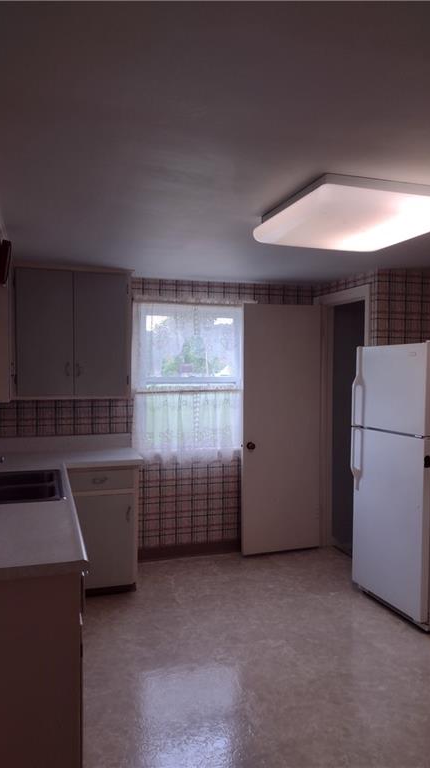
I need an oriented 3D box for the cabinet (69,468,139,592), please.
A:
[{"bbox_3d":[-0.832,0.975,4.246,0.490,0.870,0.635,0,2,-16],"label":"cabinet"}]

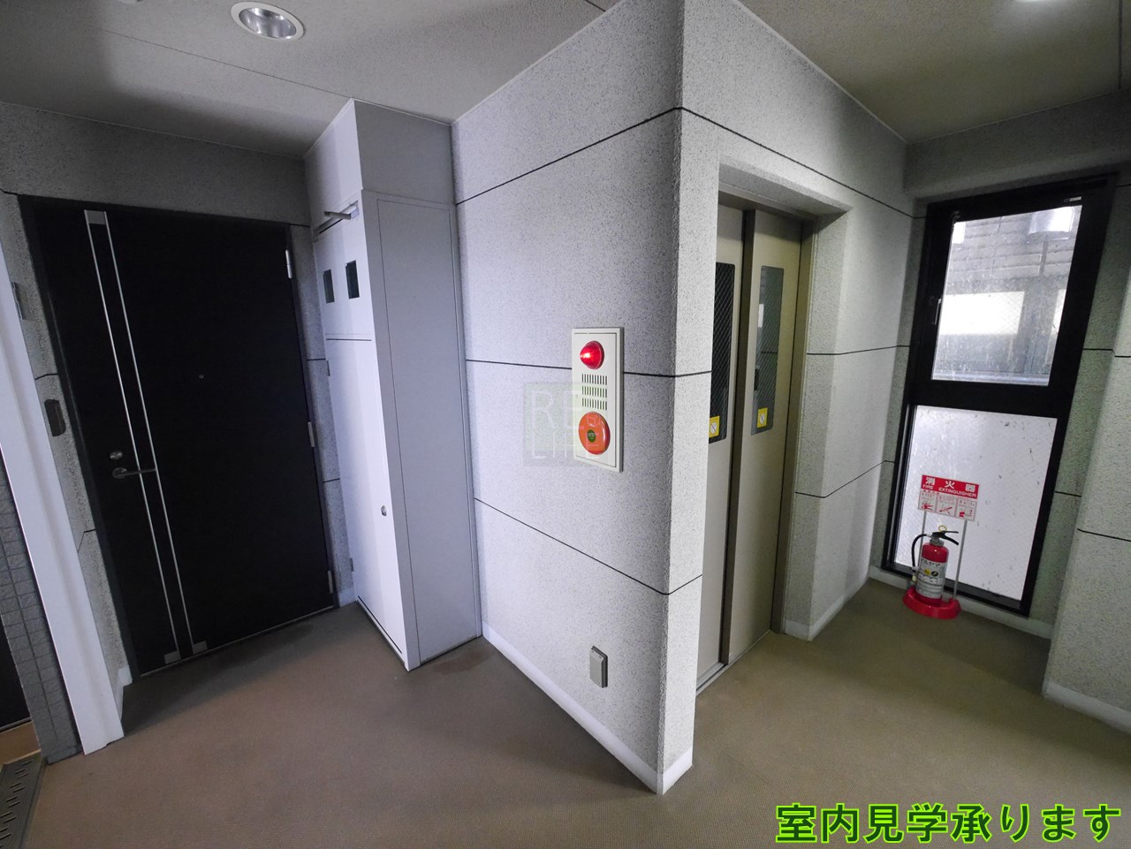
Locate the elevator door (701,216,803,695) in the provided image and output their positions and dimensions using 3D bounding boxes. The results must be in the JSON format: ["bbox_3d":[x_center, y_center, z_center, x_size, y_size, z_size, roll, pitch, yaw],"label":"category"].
[{"bbox_3d":[0.759,0.156,2.056,0.818,2.054,0.093,-11,15,-39],"label":"elevator door"}]

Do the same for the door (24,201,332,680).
[{"bbox_3d":[-1.777,0.108,2.307,0.880,2.146,0.080,-11,15,-39],"label":"door"}]

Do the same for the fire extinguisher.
[{"bbox_3d":[2.084,0.811,2.577,0.197,0.514,0.246,-11,15,-39],"label":"fire extinguisher"}]

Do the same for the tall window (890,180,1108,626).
[{"bbox_3d":[2.215,-0.094,2.456,0.091,2.139,0.661,-11,15,-39],"label":"tall window"}]

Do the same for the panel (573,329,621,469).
[{"bbox_3d":[0.087,-0.085,1.553,0.070,0.473,0.229,-11,15,-39],"label":"panel"}]

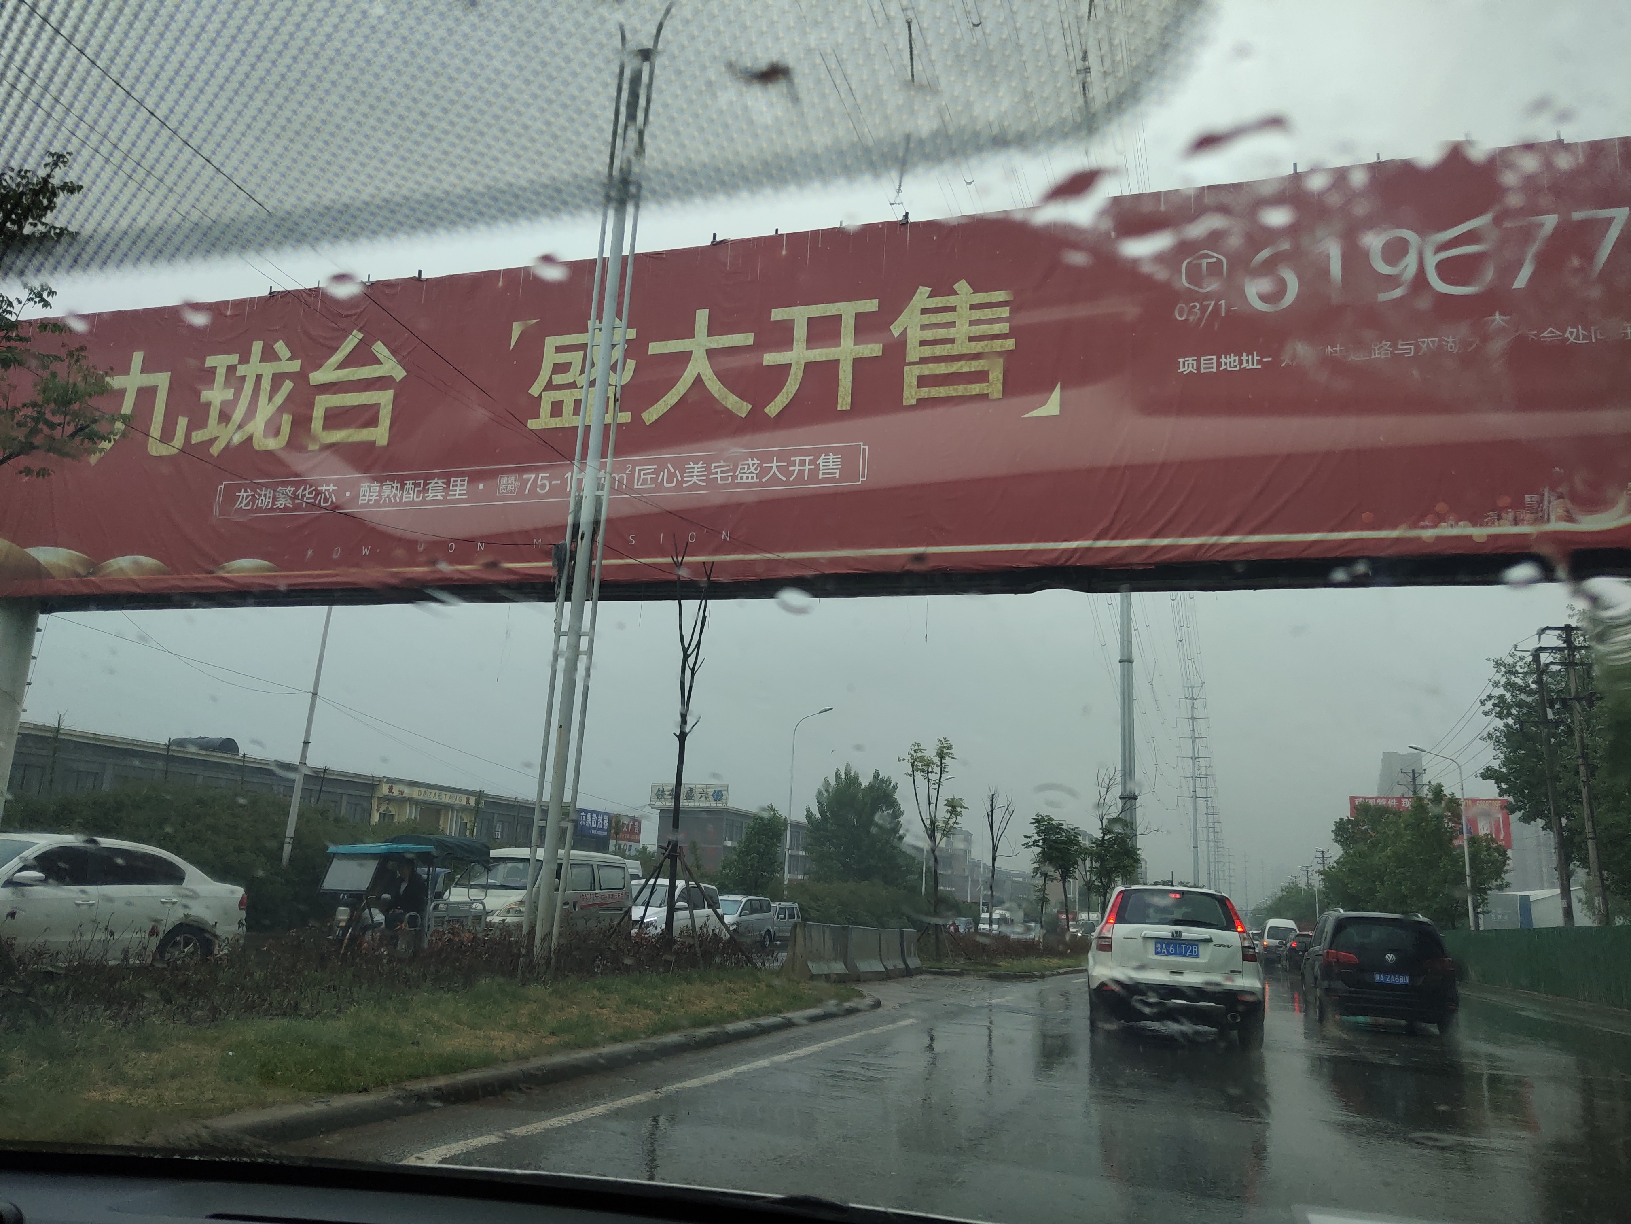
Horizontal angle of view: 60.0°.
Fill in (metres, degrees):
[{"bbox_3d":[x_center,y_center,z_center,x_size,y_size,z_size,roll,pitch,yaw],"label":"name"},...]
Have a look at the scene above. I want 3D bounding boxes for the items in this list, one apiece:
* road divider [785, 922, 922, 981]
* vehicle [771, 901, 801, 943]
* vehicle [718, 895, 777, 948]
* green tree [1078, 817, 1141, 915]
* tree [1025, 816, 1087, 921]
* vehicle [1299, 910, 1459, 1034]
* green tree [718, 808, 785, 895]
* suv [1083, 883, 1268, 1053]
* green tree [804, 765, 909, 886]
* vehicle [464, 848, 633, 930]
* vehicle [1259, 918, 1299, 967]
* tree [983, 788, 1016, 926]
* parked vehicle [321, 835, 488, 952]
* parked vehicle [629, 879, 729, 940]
[{"bbox_3d":[0.953,6.729,28.200,0.550,0.880,9.600,1,-12,15],"label":"road divider"},{"bbox_3d":[-2.021,14.046,64.334,1.640,1.830,3.950,-1,-13,16],"label":"vehicle"},{"bbox_3d":[-2.888,10.830,49.542,1.700,1.750,4.400,-1,-13,16],"label":"vehicle"},{"bbox_3d":[16.923,15.546,81.085,3.300,7.492,3.300,-1,-13,16],"label":"green tree"},{"bbox_3d":[10.026,11.351,59.000,2.400,5.500,2.400,1,-12,16],"label":"tree"},{"bbox_3d":[8.594,5.463,21.750,1.900,1.720,4.820,1,-12,16],"label":"vehicle"},{"bbox_3d":[-3.324,13.535,73.571,2.800,6.638,2.800,-1,-13,16],"label":"green tree"},{"bbox_3d":[4.240,4.125,16.693,1.820,1.680,4.520,1,-12,14],"label":"suv"},{"bbox_3d":[2.490,14.204,85.000,5.600,9.700,5.600,1,-12,16],"label":"green tree"},{"bbox_3d":[-5.466,5.787,28.400,1.700,1.950,4.850,1,-12,15],"label":"vehicle"},{"bbox_3d":[20.600,14.586,62.645,1.720,1.980,5.000,-1,-13,16],"label":"vehicle"},{"bbox_3d":[7.354,10.319,56.275,1.200,6.497,1.200,-1,-13,16],"label":"tree"},{"bbox_3d":[-6.587,4.585,22.800,1.100,1.850,2.950,0,-12,17],"label":"parked vehicle"},{"bbox_3d":[-3.685,7.018,32.200,1.780,1.800,4.600,-1,-13,16],"label":"parked vehicle"}]

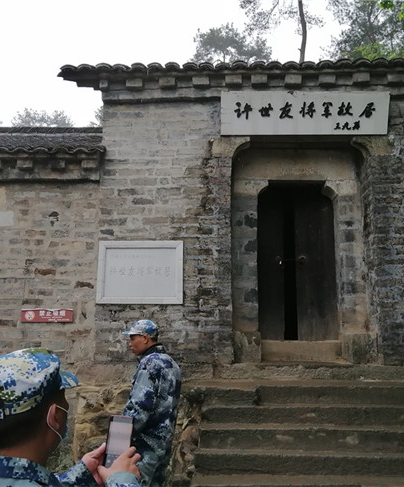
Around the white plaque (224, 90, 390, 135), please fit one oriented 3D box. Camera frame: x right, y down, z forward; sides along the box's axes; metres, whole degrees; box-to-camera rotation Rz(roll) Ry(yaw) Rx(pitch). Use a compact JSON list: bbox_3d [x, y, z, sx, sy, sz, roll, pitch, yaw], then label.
[{"bbox_3d":[1.181,-1.486,5.577,1.914,0.487,0.050,-1,6,0],"label":"white plaque"}]

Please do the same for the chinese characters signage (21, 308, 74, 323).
[{"bbox_3d":[-1.708,0.799,5.396,0.575,0.148,0.020,-1,-10,0],"label":"chinese characters signage"}]

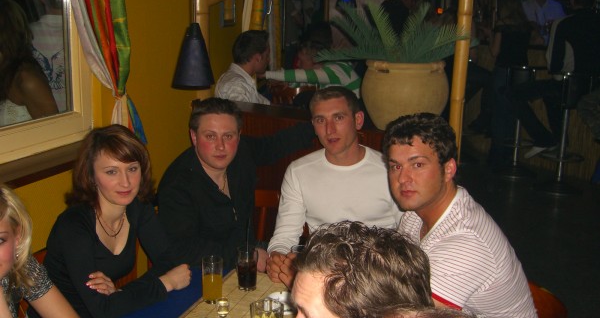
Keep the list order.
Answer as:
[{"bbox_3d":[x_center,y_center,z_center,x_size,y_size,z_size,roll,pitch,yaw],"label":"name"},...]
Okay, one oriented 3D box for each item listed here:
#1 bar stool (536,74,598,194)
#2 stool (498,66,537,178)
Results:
[{"bbox_3d":[2.326,-0.235,5.779,0.440,1.030,0.460,0,14,-7],"label":"bar stool"},{"bbox_3d":[2.079,-0.357,6.235,0.430,1.030,0.460,3,14,7],"label":"stool"}]

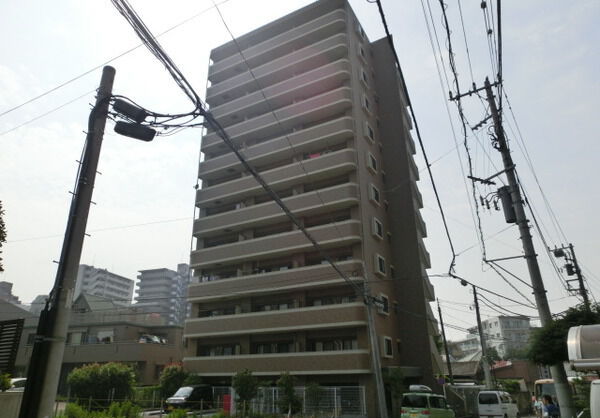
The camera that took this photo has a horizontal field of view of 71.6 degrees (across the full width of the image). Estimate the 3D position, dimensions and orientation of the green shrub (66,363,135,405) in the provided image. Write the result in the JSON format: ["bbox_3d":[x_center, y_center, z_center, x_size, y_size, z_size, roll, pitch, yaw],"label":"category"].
[{"bbox_3d":[-13.347,11.962,28.114,4.324,2.984,2.600,9,-25,-22],"label":"green shrub"}]

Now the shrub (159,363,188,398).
[{"bbox_3d":[-9.624,13.696,32.329,2.200,3.000,2.100,5,-23,-15],"label":"shrub"}]

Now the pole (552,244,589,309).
[{"bbox_3d":[18.073,7.268,25.539,0.400,10.596,0.400,-12,-24,27],"label":"pole"}]

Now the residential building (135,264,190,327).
[{"bbox_3d":[-54.312,44.248,161.566,14.800,43.000,14.500,-12,-24,27],"label":"residential building"}]

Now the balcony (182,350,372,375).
[{"bbox_3d":[-2.013,11.306,30.037,15.300,1.299,1.800,-12,-24,27],"label":"balcony"}]

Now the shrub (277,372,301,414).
[{"bbox_3d":[-0.732,11.818,26.493,1.528,2.617,1.451,0,-23,-2],"label":"shrub"}]

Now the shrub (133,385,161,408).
[{"bbox_3d":[-11.267,13.842,30.569,2.224,1.607,1.300,7,-24,-17],"label":"shrub"}]

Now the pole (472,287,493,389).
[{"bbox_3d":[13.937,10.646,31.502,0.320,9.414,0.320,-12,-24,27],"label":"pole"}]

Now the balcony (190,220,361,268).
[{"bbox_3d":[-2.286,3.229,33.359,15.100,1.415,1.800,-12,-24,27],"label":"balcony"}]

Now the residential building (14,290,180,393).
[{"bbox_3d":[-16.117,13.141,39.252,14.000,9.700,9.000,-4,-22,7],"label":"residential building"}]

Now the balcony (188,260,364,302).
[{"bbox_3d":[-2.232,5.873,32.439,15.500,1.340,1.600,-12,-26,26],"label":"balcony"}]

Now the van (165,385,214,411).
[{"bbox_3d":[-8.074,13.782,30.389,1.475,1.870,3.395,-11,-24,24],"label":"van"}]

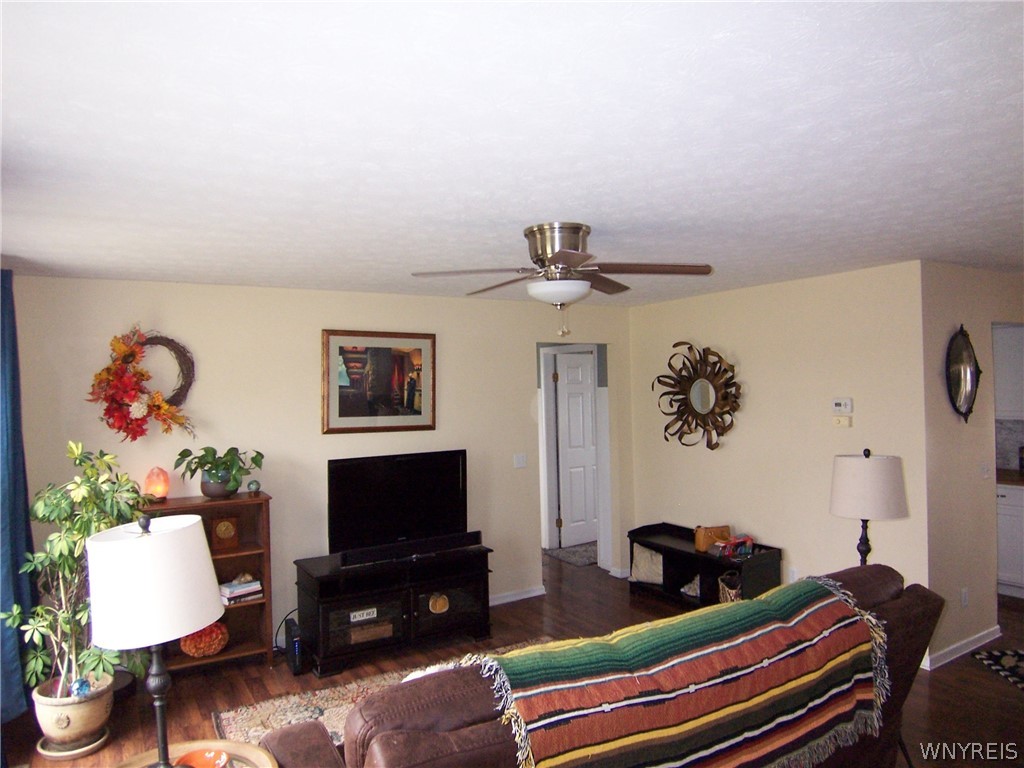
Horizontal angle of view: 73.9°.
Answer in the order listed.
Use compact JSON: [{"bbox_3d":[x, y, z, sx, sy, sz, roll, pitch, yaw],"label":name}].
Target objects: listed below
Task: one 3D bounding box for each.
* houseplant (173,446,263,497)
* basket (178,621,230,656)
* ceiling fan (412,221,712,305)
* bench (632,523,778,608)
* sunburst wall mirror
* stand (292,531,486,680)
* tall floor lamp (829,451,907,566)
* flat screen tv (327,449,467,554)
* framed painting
[{"bbox_3d":[-1.787,0.541,4.157,0.510,0.320,0.420,-2,0,-33],"label":"houseplant"},{"bbox_3d":[-1.862,1.552,4.109,0.290,0.230,0.260,-2,0,-33],"label":"basket"},{"bbox_3d":[0.202,-0.509,2.956,1.240,0.330,1.270,-1,0,33],"label":"ceiling fan"},{"bbox_3d":[1.475,1.469,5.332,0.420,0.510,1.190,-2,0,-33],"label":"bench"},{"bbox_3d":[1.504,0.098,5.556,0.110,0.860,0.860,-2,0,-33],"label":"sunburst wall mirror"},{"bbox_3d":[-0.788,1.483,4.676,1.220,0.605,0.510,-2,0,-30],"label":"stand"},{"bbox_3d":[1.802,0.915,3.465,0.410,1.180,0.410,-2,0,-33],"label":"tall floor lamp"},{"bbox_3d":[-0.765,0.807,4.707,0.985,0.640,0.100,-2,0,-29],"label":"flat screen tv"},{"bbox_3d":[-0.936,-0.011,4.911,0.860,0.720,0.035,-2,0,-33],"label":"framed painting"}]

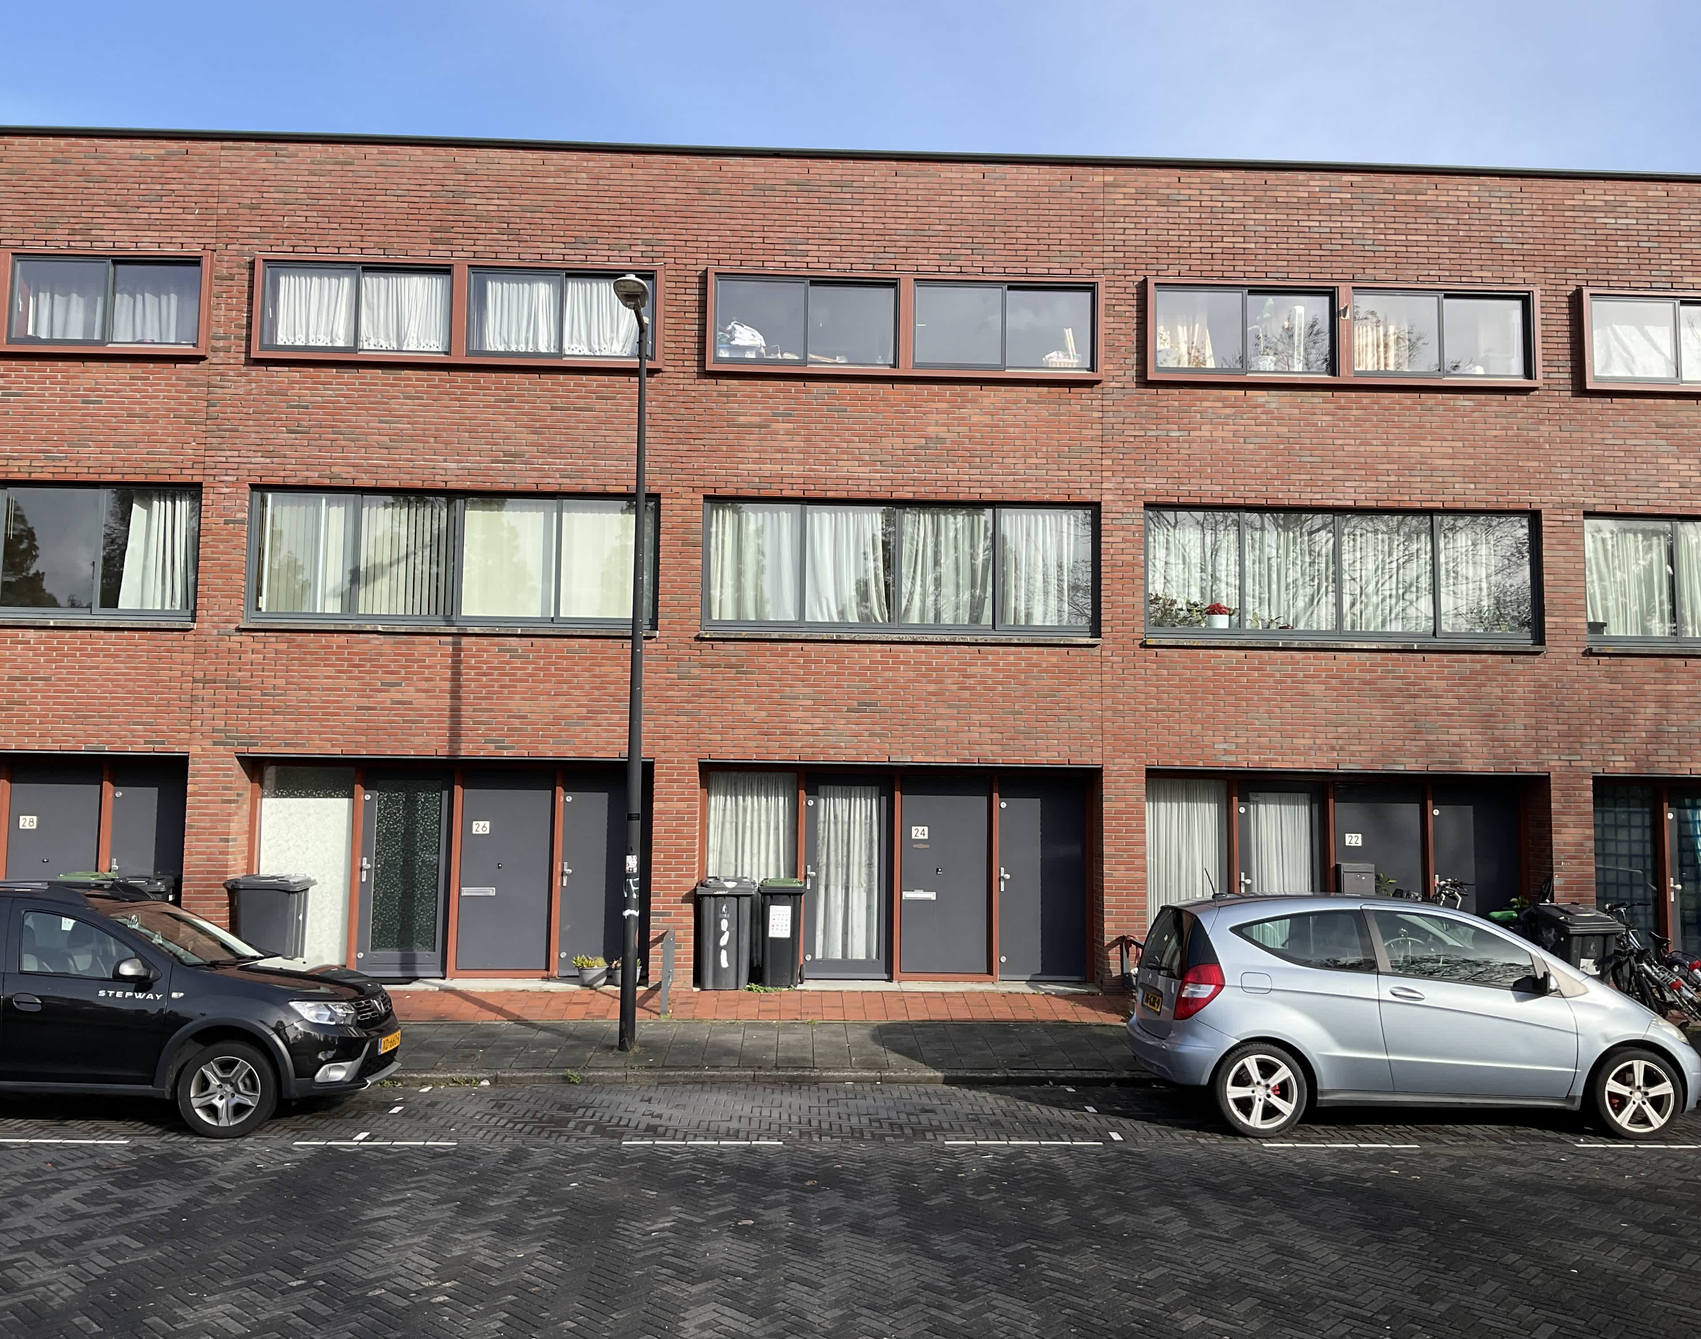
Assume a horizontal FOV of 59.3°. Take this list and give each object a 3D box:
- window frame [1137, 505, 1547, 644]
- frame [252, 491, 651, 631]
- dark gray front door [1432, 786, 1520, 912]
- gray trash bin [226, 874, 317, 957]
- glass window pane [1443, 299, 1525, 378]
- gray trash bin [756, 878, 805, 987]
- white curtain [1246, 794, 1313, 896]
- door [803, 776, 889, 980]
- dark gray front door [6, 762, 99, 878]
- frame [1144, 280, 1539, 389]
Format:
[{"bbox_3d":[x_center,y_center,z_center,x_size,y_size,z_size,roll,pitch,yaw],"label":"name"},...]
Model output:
[{"bbox_3d":[5.027,-0.933,15.316,4.126,1.420,0.160,1,-5,-2],"label":"window frame"},{"bbox_3d":[-3.993,-1.083,15.003,4.051,1.334,0.120,1,-5,-2],"label":"frame"},{"bbox_3d":[6.468,2.200,15.399,0.920,2.083,0.080,1,-6,-2],"label":"dark gray front door"},{"bbox_3d":[-5.539,2.497,14.178,0.720,1.080,0.580,0,-5,3],"label":"gray trash bin"},{"bbox_3d":[6.553,-3.442,15.495,0.838,0.832,0.050,1,-5,-2],"label":"glass window pane"},{"bbox_3d":[-0.685,2.619,14.953,0.480,1.060,0.530,1,-5,-2],"label":"gray trash bin"},{"bbox_3d":[4.433,2.146,15.386,0.674,1.760,0.060,1,-6,-2],"label":"white curtain"},{"bbox_3d":[-0.037,2.141,15.392,0.888,2.080,0.080,1,-5,-2],"label":"door"},{"bbox_3d":[-8.038,1.968,15.101,0.902,2.013,0.080,1,-5,-2],"label":"dark gray front door"},{"bbox_3d":[5.038,-3.412,15.332,4.070,1.066,0.200,1,-6,-2],"label":"frame"}]

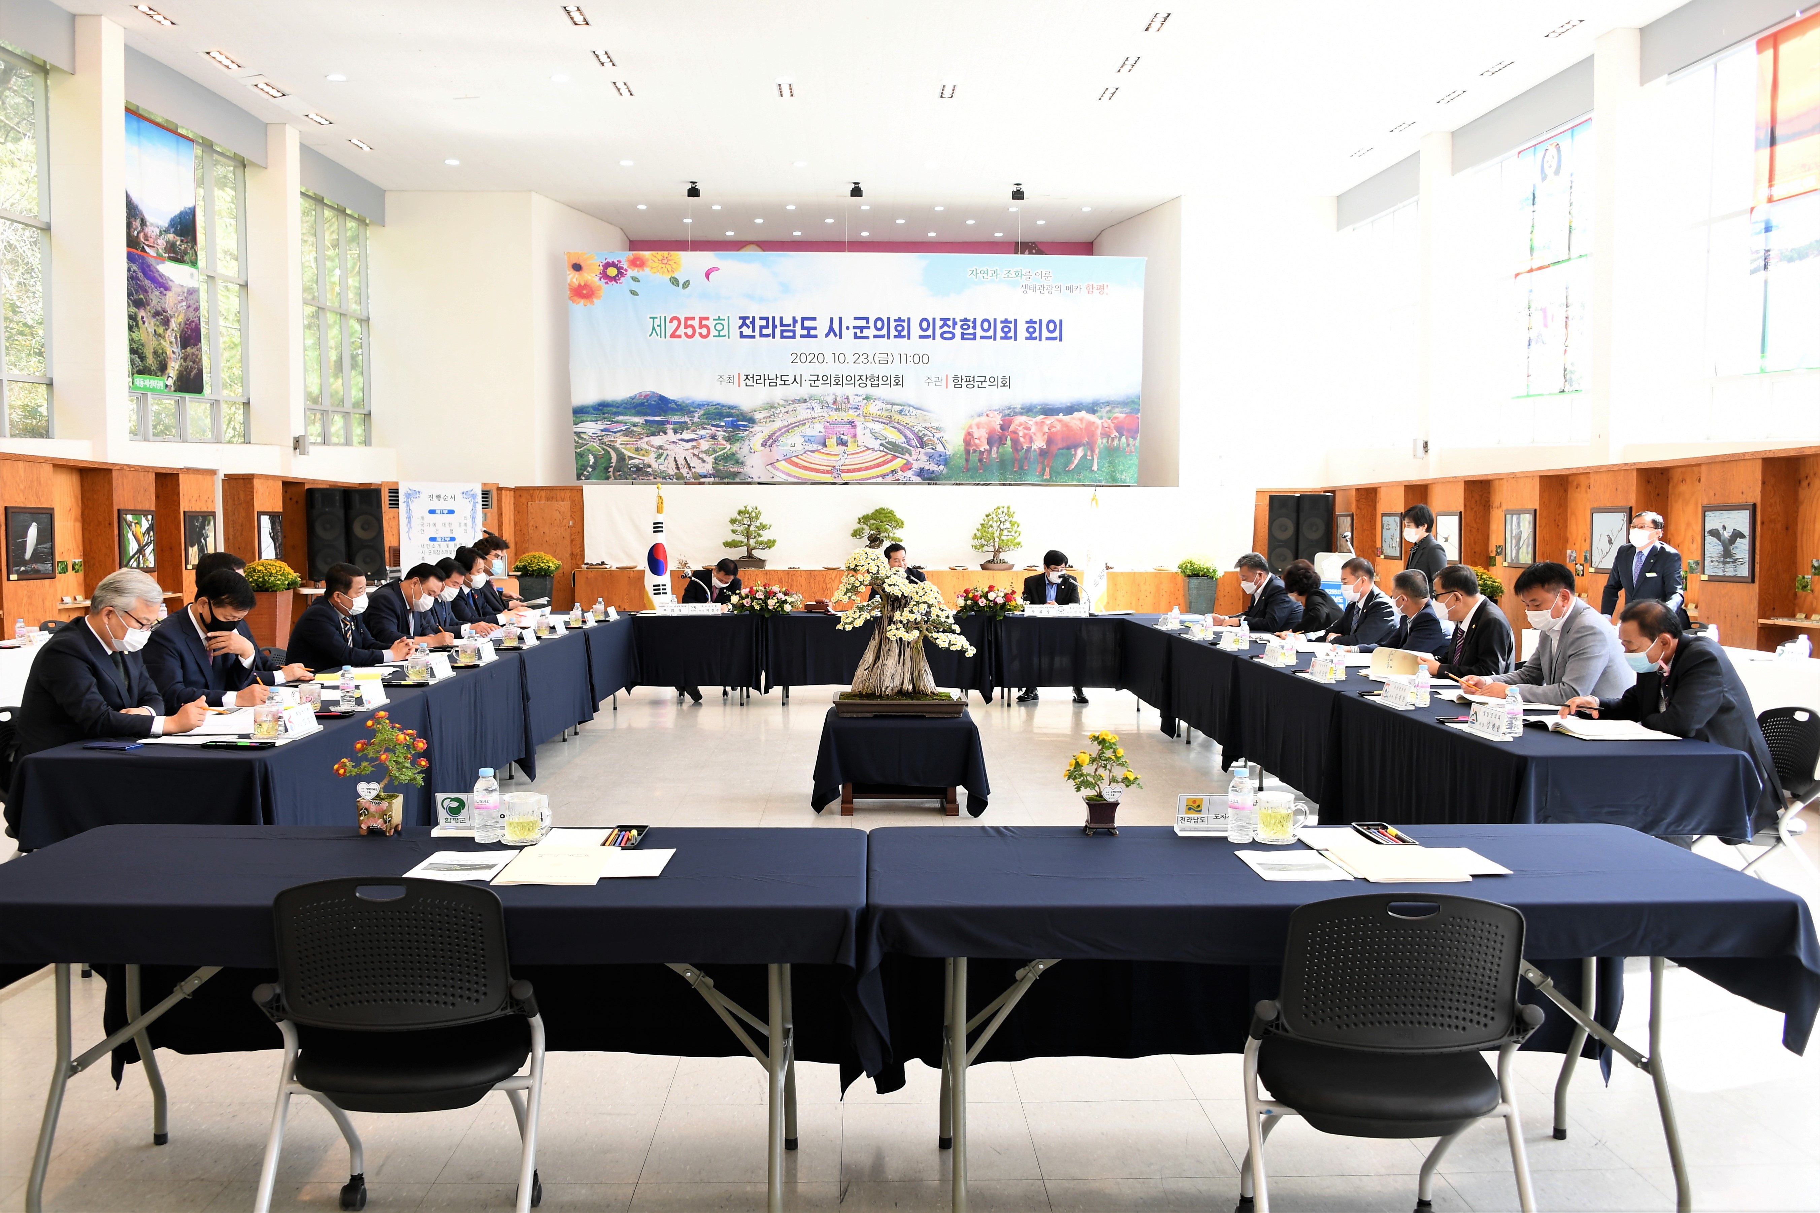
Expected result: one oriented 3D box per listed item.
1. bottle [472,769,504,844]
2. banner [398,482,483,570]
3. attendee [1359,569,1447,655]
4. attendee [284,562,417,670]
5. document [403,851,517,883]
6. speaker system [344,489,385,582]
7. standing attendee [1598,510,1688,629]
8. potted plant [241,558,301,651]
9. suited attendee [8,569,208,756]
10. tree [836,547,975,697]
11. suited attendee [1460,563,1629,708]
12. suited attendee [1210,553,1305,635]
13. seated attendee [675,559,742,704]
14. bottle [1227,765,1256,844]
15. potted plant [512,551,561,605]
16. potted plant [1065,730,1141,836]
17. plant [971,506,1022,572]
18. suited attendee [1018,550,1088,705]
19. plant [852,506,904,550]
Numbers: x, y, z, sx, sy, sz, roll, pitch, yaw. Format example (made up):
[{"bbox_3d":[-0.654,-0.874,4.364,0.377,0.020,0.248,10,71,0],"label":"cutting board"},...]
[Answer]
[{"bbox_3d":[-1.006,0.474,3.369,0.061,0.170,0.061,0,3,-2],"label":"bottle"},{"bbox_3d":[-4.411,-0.223,13.356,0.766,1.882,0.200,0,3,-7],"label":"banner"},{"bbox_3d":[2.651,0.438,7.600,0.780,1.265,0.540,0,3,-2],"label":"attendee"},{"bbox_3d":[-3.016,0.387,7.533,0.700,1.270,0.520,1,3,9],"label":"attendee"},{"bbox_3d":[-0.945,0.546,2.989,0.185,0.005,0.260,0,3,-2],"label":"document"},{"bbox_3d":[-6.510,-0.858,16.900,0.490,1.110,0.460,-1,4,-18],"label":"speaker system"},{"bbox_3d":[4.977,0.170,9.602,0.450,1.570,0.540,-2,4,-35],"label":"standing attendee"},{"bbox_3d":[-5.647,0.181,12.531,0.538,1.205,0.538,0,3,-2],"label":"potted plant"},{"bbox_3d":[-2.822,0.538,4.937,0.760,1.335,0.560,0,3,4],"label":"suited attendee"},{"bbox_3d":[-0.023,0.083,7.500,0.730,0.800,0.520,0,3,-2],"label":"tree"},{"bbox_3d":[2.676,0.499,5.950,0.800,1.335,0.550,0,3,-9],"label":"suited attendee"},{"bbox_3d":[2.528,0.269,10.200,0.780,1.300,0.540,0,3,-8],"label":"suited attendee"},{"bbox_3d":[-1.766,0.194,12.423,0.580,1.198,0.950,-1,3,-10],"label":"seated attendee"},{"bbox_3d":[0.779,0.469,3.330,0.061,0.170,0.061,0,3,-2],"label":"bottle"},{"bbox_3d":[-4.394,-0.044,16.673,0.568,1.201,0.568,0,3,-2],"label":"potted plant"},{"bbox_3d":[0.456,0.413,3.376,0.177,0.245,0.150,0,3,-2],"label":"potted plant"},{"bbox_3d":[1.141,-0.888,18.630,0.670,0.845,0.550,0,3,-2],"label":"plant"},{"bbox_3d":[1.227,0.162,12.197,0.560,1.255,0.920,0,3,0],"label":"suited attendee"},{"bbox_3d":[-0.415,-0.900,18.575,0.720,0.815,0.600,0,3,-2],"label":"plant"}]

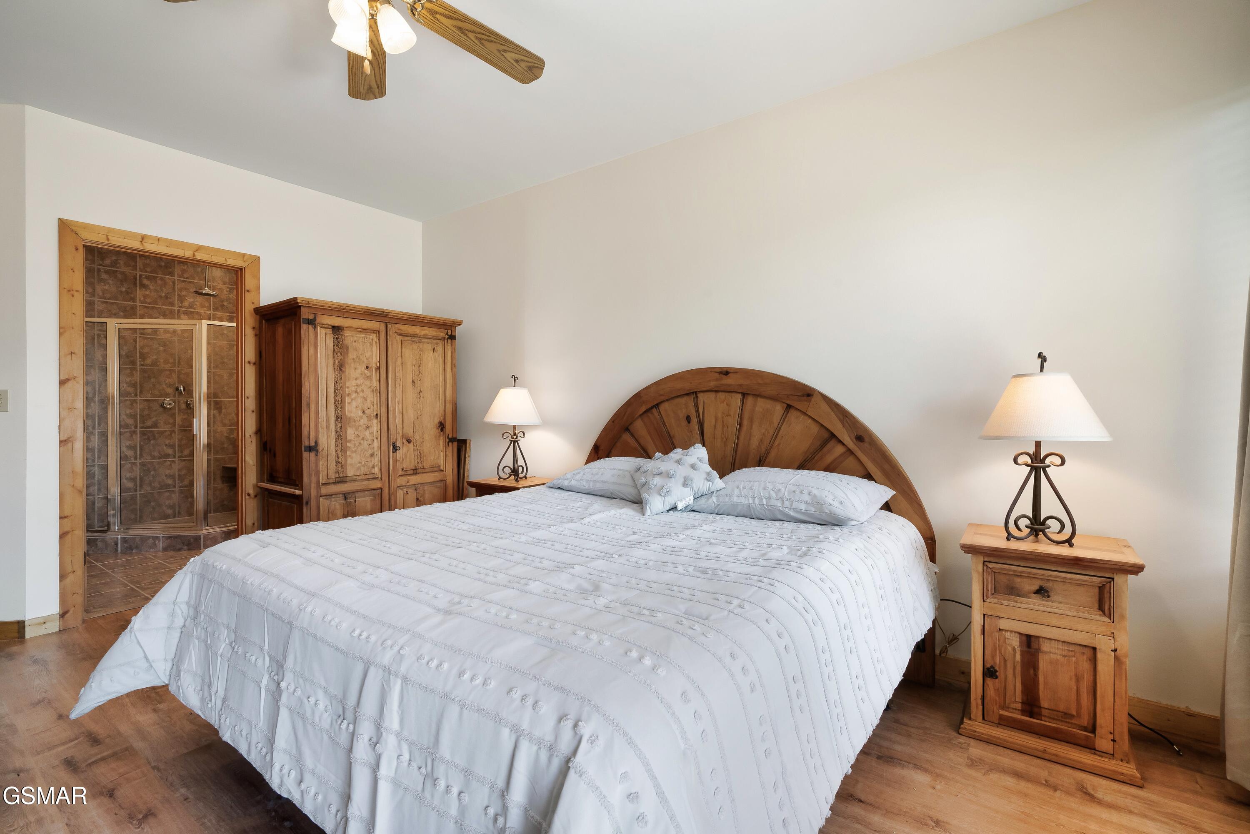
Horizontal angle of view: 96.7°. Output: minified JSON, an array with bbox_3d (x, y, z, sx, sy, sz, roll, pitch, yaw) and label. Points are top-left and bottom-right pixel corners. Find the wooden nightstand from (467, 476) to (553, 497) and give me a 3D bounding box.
[{"bbox_3d":[-0.721,0.772,3.681,0.500,0.695,0.410,1,1,36],"label":"wooden nightstand"}]

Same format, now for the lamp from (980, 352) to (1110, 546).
[{"bbox_3d":[1.541,0.111,2.069,0.385,0.700,0.385,1,1,36],"label":"lamp"}]

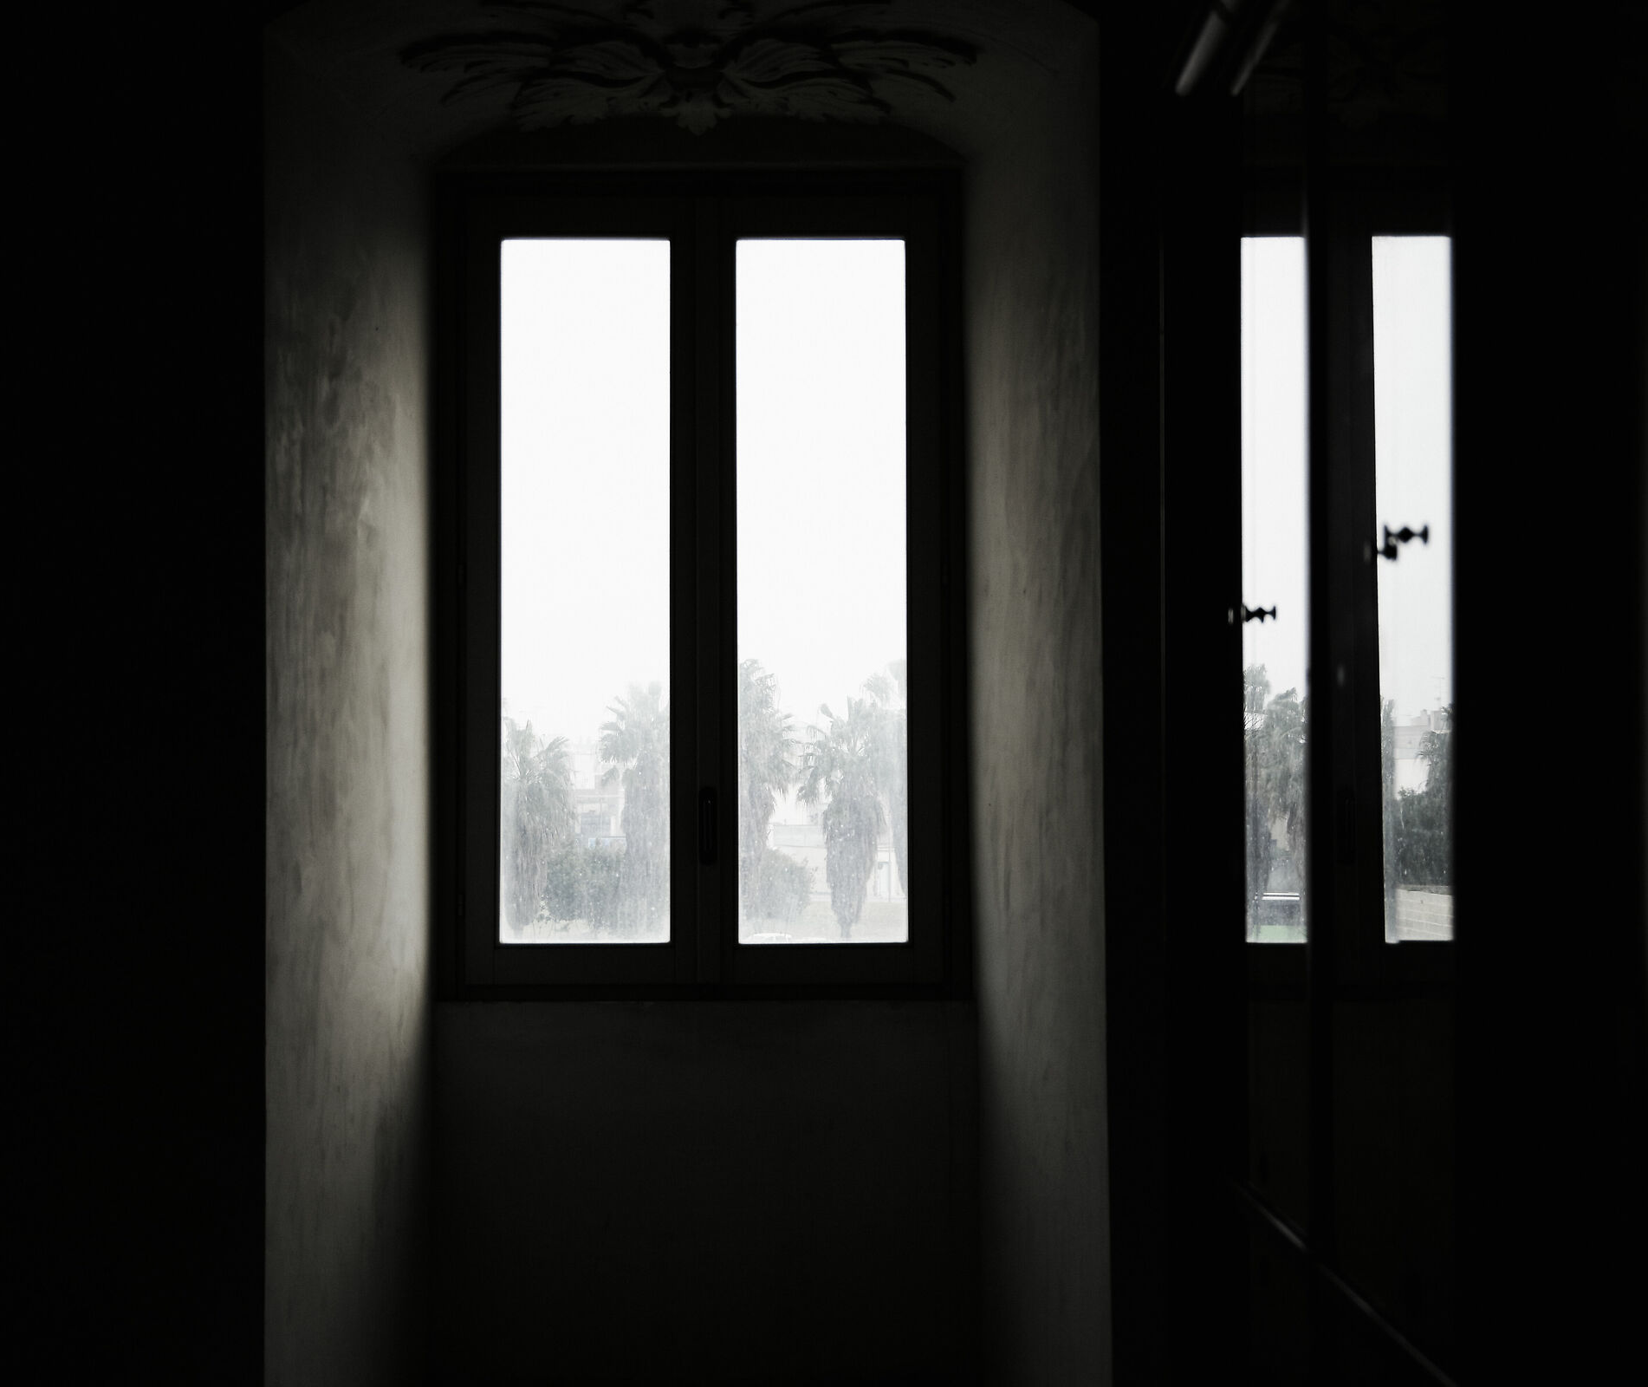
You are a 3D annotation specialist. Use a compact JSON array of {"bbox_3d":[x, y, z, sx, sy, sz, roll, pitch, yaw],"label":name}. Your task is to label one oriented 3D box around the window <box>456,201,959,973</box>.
[{"bbox_3d":[-0.272,-0.249,7.130,1.150,1.850,0.100,0,-2,0],"label":"window"}]

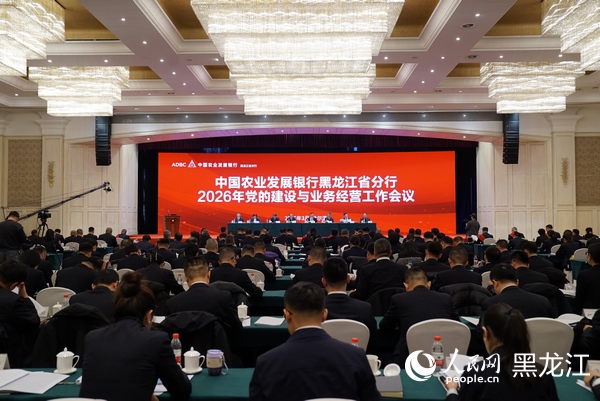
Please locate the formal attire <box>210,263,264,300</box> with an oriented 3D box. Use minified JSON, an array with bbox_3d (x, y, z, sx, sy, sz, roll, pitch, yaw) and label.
[{"bbox_3d":[-0.635,0.906,5.420,0.540,0.620,0.500,0,-2,4],"label":"formal attire"}]

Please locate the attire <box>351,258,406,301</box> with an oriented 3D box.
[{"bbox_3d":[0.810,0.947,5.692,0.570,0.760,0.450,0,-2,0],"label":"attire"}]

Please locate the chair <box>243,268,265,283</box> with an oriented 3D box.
[{"bbox_3d":[-0.650,1.366,7.359,0.440,0.930,0.550,0,-2,0],"label":"chair"}]

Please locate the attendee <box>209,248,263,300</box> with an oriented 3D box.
[{"bbox_3d":[-0.660,1.138,5.736,0.550,1.280,0.750,0,-2,4],"label":"attendee"}]

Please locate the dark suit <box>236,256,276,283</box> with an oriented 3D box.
[{"bbox_3d":[-0.580,1.051,7.350,0.530,0.680,0.450,0,-2,5],"label":"dark suit"}]

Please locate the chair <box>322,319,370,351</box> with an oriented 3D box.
[{"bbox_3d":[0.260,1.251,3.831,0.440,0.930,0.550,0,-2,0],"label":"chair"}]

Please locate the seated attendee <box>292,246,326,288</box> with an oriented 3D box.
[{"bbox_3d":[0.188,1.112,5.600,0.520,1.270,0.780,0,-2,1],"label":"seated attendee"}]

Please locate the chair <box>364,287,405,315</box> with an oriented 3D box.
[{"bbox_3d":[0.847,1.232,5.150,0.470,0.940,0.560,0,-2,1],"label":"chair"}]

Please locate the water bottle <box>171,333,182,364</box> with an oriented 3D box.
[{"bbox_3d":[-0.636,0.785,2.840,0.060,0.187,0.060,0,-2,1],"label":"water bottle"}]

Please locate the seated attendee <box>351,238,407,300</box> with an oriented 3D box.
[{"bbox_3d":[0.810,1.088,5.737,0.570,1.380,0.750,0,-2,0],"label":"seated attendee"}]

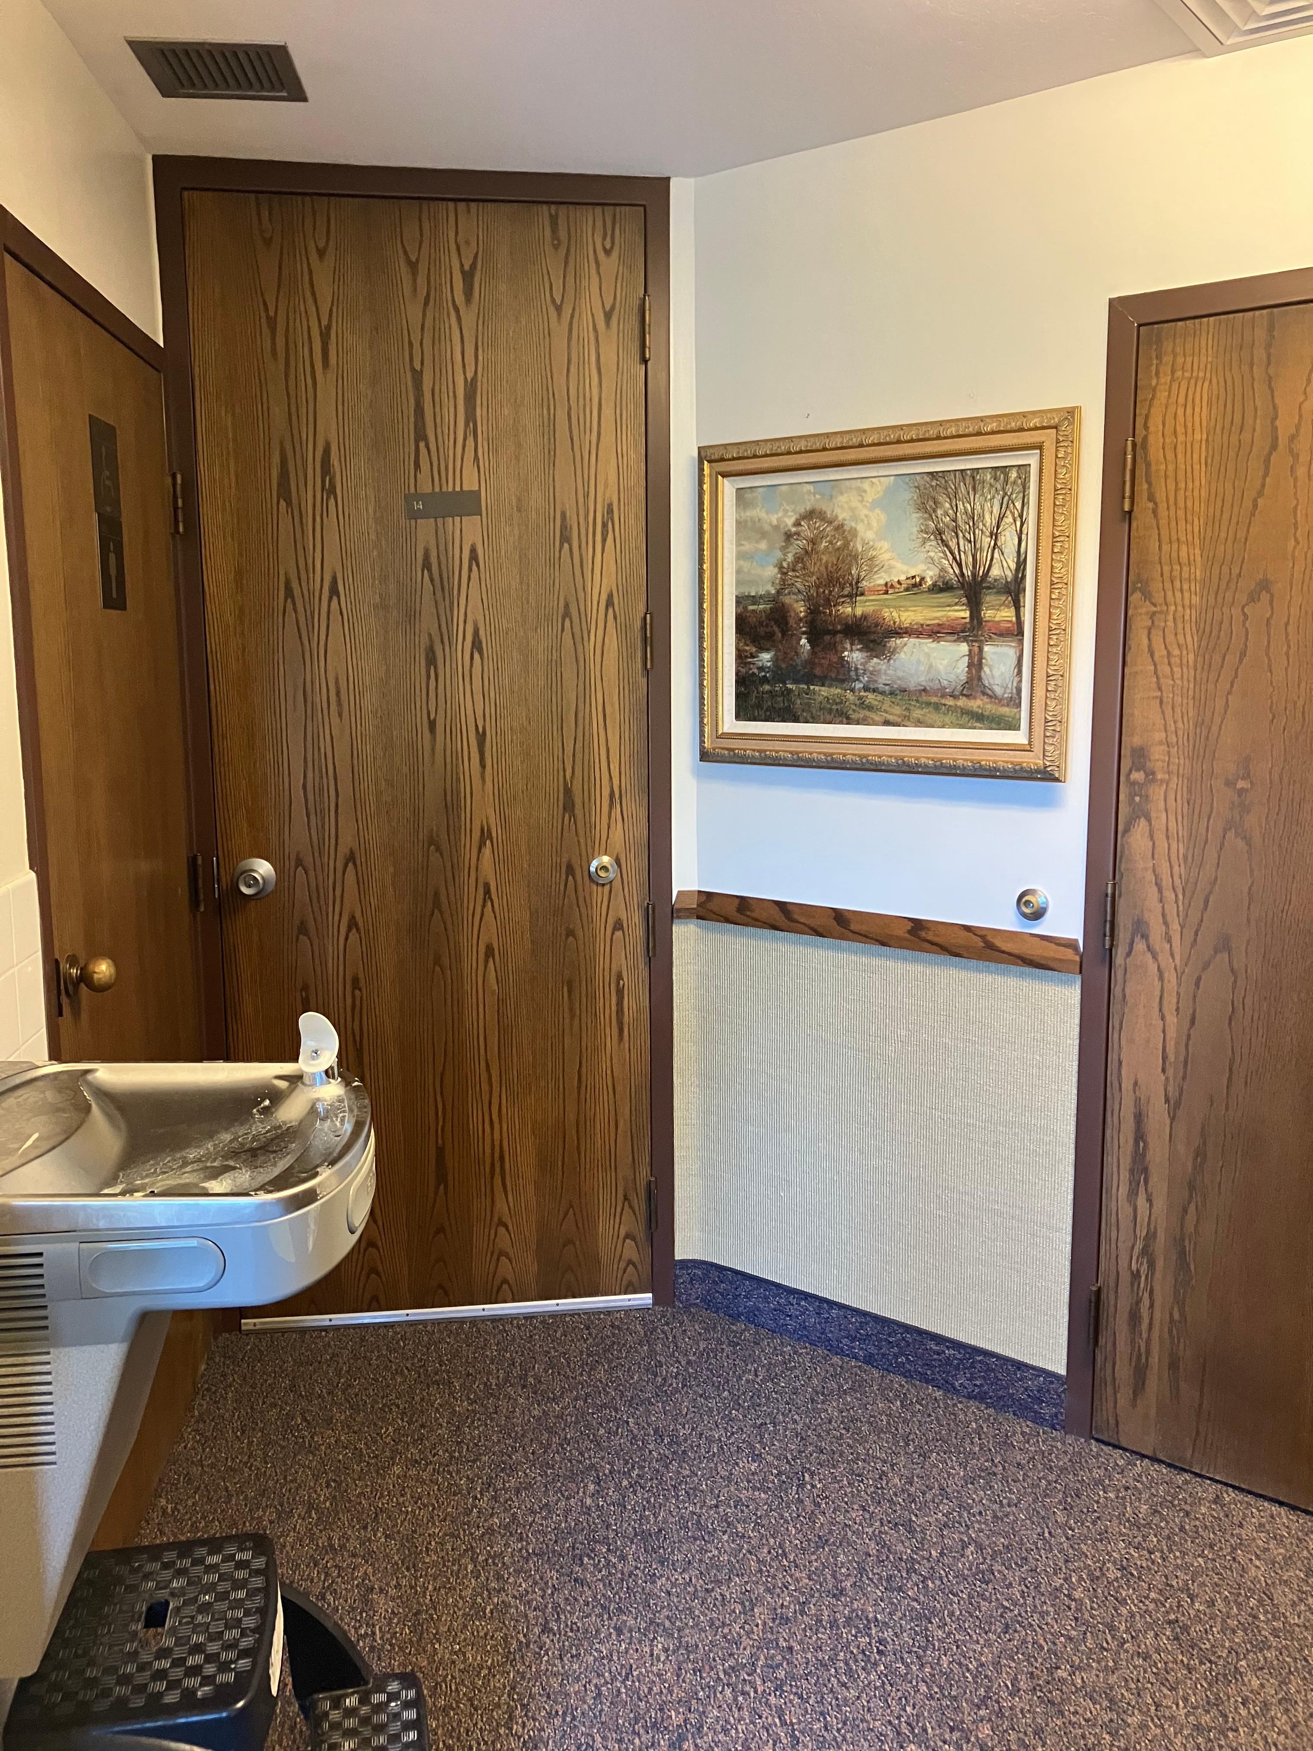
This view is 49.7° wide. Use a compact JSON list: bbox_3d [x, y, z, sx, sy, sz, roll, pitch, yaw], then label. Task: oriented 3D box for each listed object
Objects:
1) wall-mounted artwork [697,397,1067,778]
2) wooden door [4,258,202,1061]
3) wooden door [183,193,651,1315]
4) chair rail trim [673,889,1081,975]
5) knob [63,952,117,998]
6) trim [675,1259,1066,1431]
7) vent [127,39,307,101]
[{"bbox_3d":[0.405,-0.525,2.736,0.810,0.652,0.050,6,11,36],"label":"wall-mounted artwork"},{"bbox_3d":[-0.938,0.087,2.509,0.045,2.020,0.914,-1,9,-6],"label":"wooden door"},{"bbox_3d":[-0.470,-0.177,3.026,0.912,2.375,0.045,-1,9,-7],"label":"wooden door"},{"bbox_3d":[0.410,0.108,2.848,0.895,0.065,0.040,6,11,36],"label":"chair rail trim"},{"bbox_3d":[-0.842,0.151,2.128,0.070,0.068,0.067,-1,9,-6],"label":"knob"},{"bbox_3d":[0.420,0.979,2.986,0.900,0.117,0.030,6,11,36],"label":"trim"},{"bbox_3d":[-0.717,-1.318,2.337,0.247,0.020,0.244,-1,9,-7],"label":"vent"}]

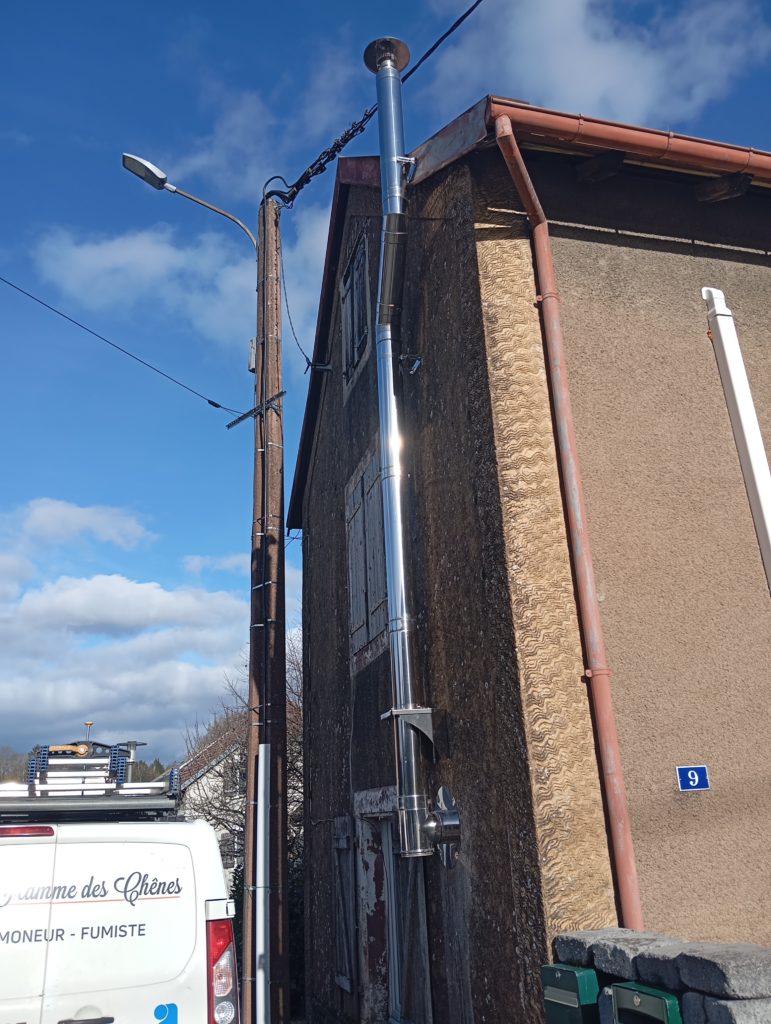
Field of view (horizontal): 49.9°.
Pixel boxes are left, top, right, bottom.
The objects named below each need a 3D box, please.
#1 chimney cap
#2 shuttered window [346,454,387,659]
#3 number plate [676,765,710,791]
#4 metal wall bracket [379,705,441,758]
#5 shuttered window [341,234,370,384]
[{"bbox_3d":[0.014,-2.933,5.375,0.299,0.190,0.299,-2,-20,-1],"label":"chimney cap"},{"bbox_3d":[-0.148,0.341,6.353,0.100,1.400,1.030,3,-21,-15],"label":"shuttered window"},{"bbox_3d":[1.343,1.161,3.618,0.150,0.100,0.010,3,-21,-15],"label":"number plate"},{"bbox_3d":[0.144,1.211,4.535,0.280,0.260,0.250,3,-21,-15],"label":"metal wall bracket"},{"bbox_3d":[-0.257,-1.694,7.191,0.100,1.140,0.930,3,-21,-15],"label":"shuttered window"}]

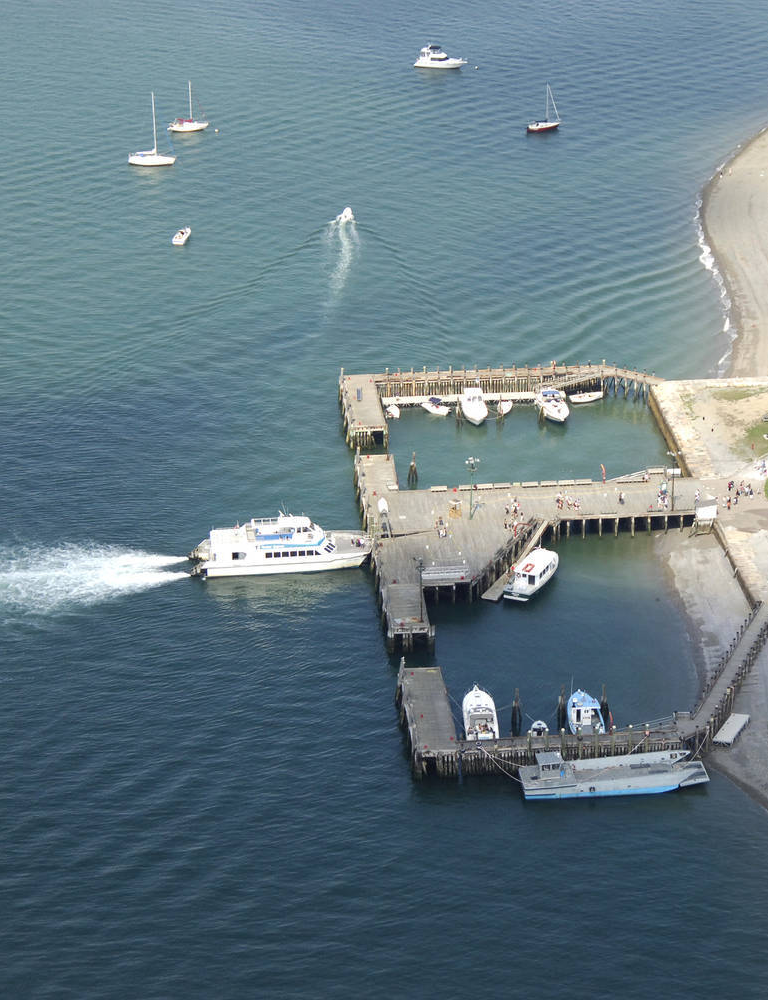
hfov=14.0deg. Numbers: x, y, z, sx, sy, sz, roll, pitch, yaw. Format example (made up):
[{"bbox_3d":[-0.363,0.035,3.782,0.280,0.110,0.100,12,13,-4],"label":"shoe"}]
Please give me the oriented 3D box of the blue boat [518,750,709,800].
[{"bbox_3d":[28.320,33.190,386.190,23.000,4.400,5.800,-3,22,-5],"label":"blue boat"}]

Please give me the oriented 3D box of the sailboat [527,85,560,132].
[{"bbox_3d":[34.680,-85.330,679.250,7.600,10.000,2.600,-8,23,-19],"label":"sailboat"}]

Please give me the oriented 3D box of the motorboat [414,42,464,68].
[{"bbox_3d":[13.000,-101.100,713.880,11.800,4.900,3.900,3,23,9],"label":"motorboat"}]

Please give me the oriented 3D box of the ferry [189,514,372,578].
[{"bbox_3d":[-15.030,5.630,451.730,25.600,7.600,8.000,-4,22,-7],"label":"ferry"}]

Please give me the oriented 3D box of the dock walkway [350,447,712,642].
[{"bbox_3d":[24.040,5.680,453.670,51.990,4.500,65.160,-2,22,-4],"label":"dock walkway"}]

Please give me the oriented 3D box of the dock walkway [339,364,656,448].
[{"bbox_3d":[19.830,-15.680,505.500,52.390,4.800,26.150,-2,22,-4],"label":"dock walkway"}]

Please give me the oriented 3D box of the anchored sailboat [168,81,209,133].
[{"bbox_3d":[-42.630,-85.740,681.150,8.700,10.800,2.900,-4,22,-7],"label":"anchored sailboat"}]

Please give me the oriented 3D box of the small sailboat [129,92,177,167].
[{"bbox_3d":[-48.560,-77.760,655.030,9.800,15.200,3.200,0,22,2],"label":"small sailboat"}]

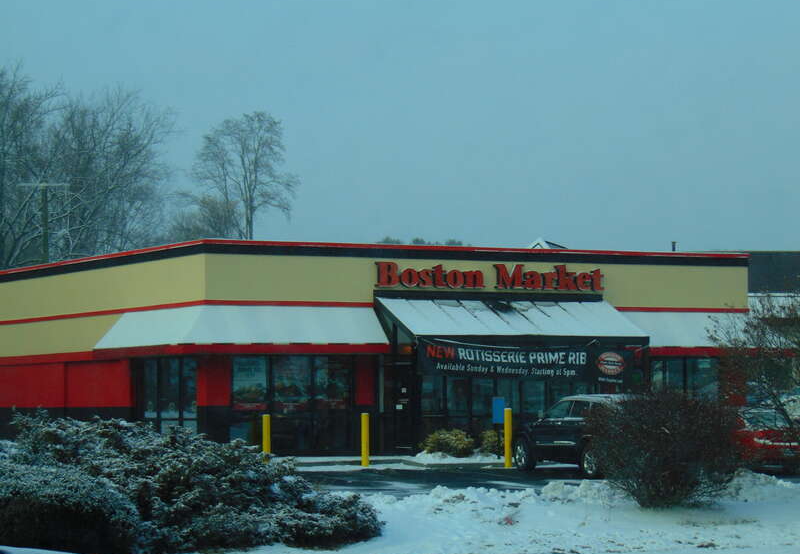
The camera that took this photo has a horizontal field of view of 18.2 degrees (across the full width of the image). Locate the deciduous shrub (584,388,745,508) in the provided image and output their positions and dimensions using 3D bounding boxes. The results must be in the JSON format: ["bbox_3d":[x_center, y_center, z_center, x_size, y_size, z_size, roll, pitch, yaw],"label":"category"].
[{"bbox_3d":[3.418,2.233,32.500,1.970,1.523,1.855,-1,-3,6],"label":"deciduous shrub"}]

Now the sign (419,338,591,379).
[{"bbox_3d":[2.631,1.954,58.425,5.064,0.982,0.080,1,-4,-28],"label":"sign"}]

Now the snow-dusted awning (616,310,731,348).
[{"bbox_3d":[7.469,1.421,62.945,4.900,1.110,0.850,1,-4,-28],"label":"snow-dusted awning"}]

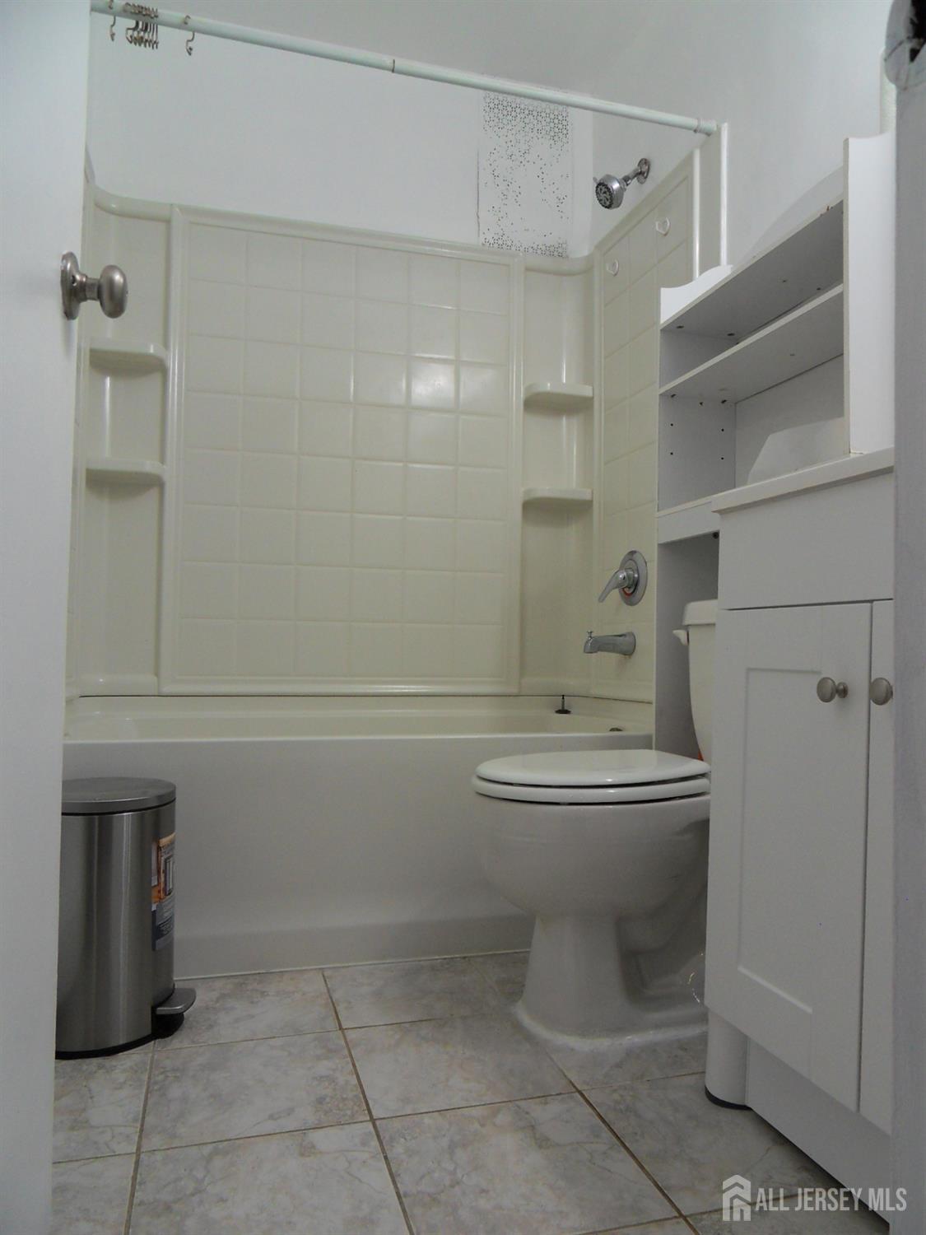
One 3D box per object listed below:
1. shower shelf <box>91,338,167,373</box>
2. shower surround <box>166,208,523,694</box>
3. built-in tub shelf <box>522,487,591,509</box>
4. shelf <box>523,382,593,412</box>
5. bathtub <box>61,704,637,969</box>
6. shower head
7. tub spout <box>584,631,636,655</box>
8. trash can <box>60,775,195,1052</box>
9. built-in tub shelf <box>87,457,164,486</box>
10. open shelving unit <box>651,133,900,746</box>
[{"bbox_3d":[-0.922,-0.713,2.345,0.235,0.055,0.125,1,-2,-16],"label":"shower shelf"},{"bbox_3d":[-0.324,-0.469,2.553,1.075,1.390,0.060,1,-2,-16],"label":"shower surround"},{"bbox_3d":[0.285,-0.374,2.684,0.230,0.055,0.125,1,-2,-16],"label":"built-in tub shelf"},{"bbox_3d":[0.290,-0.700,2.697,0.230,0.055,0.125,1,-2,-16],"label":"shelf"},{"bbox_3d":[-0.225,0.476,2.159,1.515,0.500,0.775,1,-2,-16],"label":"bathtub"},{"bbox_3d":[0.448,-1.238,2.440,0.160,0.165,0.080,1,-2,-16],"label":"shower head"},{"bbox_3d":[0.410,0.071,2.398,0.157,0.067,0.060,1,-2,-16],"label":"tub spout"},{"bbox_3d":[-0.619,0.498,1.476,0.315,0.400,0.270,0,-2,8],"label":"trash can"},{"bbox_3d":[-0.927,-0.393,2.333,0.235,0.060,0.125,1,-2,-16],"label":"built-in tub shelf"},{"bbox_3d":[0.618,-0.075,1.658,0.205,1.590,0.610,1,-2,-16],"label":"open shelving unit"}]

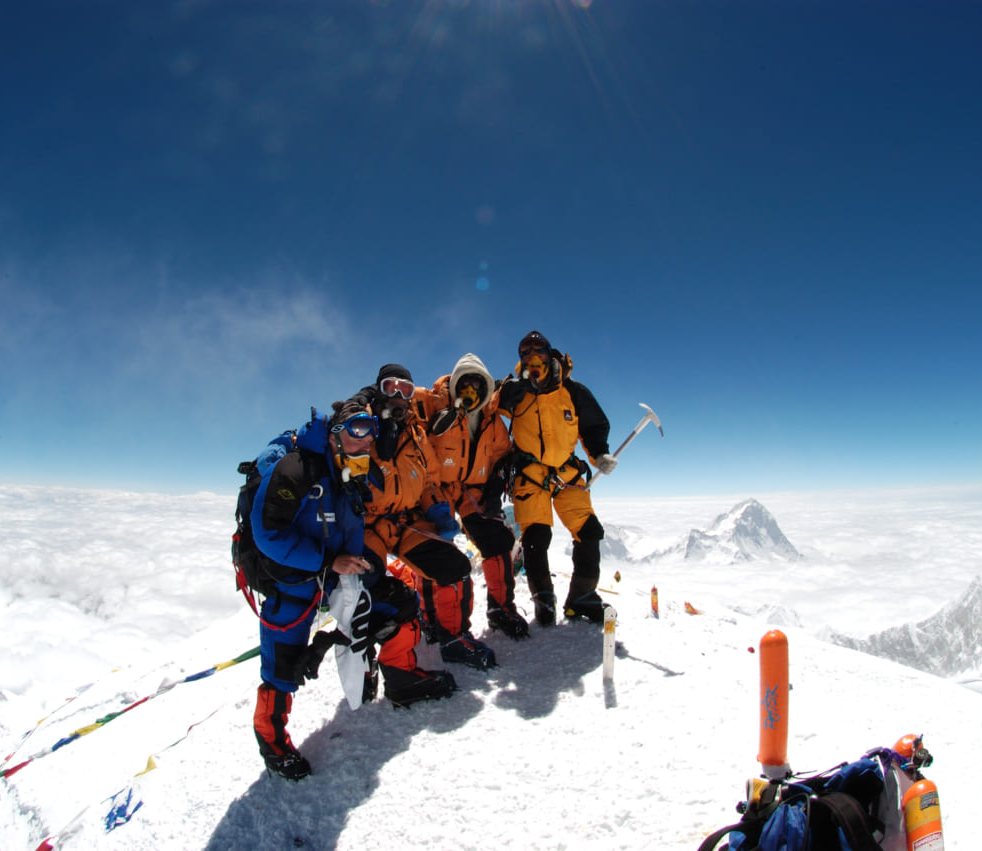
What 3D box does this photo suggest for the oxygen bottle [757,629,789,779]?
[{"bbox_3d":[1.060,1.044,2.000,0.106,0.550,0.106,0,-6,17],"label":"oxygen bottle"}]

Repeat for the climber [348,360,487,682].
[{"bbox_3d":[-0.363,0.485,2.780,0.660,1.640,0.660,2,-6,-23],"label":"climber"}]

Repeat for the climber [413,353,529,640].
[{"bbox_3d":[-0.101,0.387,3.080,0.620,1.660,0.580,1,-6,-12],"label":"climber"}]

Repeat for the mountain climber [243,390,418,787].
[{"bbox_3d":[-0.680,0.700,2.360,0.760,1.620,0.660,-4,-7,38],"label":"mountain climber"}]

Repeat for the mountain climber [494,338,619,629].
[{"bbox_3d":[0.390,0.308,3.220,0.720,1.770,0.500,-1,-6,7],"label":"mountain climber"}]

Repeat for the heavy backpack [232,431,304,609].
[{"bbox_3d":[-0.994,0.438,2.480,0.280,0.700,0.340,14,2,39],"label":"heavy backpack"}]

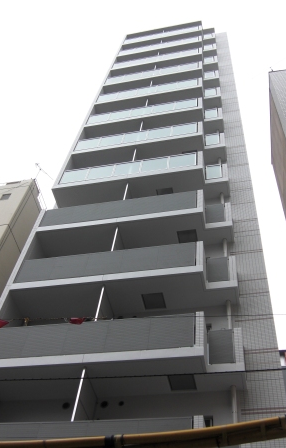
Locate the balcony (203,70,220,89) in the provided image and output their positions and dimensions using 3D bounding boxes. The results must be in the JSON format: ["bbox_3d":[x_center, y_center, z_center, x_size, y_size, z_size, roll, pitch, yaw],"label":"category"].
[{"bbox_3d":[3.965,-8.153,28.908,0.859,1.354,0.681,-7,-57,11],"label":"balcony"}]

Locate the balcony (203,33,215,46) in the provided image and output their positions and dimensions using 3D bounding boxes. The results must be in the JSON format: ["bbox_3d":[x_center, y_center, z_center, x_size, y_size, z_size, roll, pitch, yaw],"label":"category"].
[{"bbox_3d":[5.055,-13.748,37.994,0.893,1.408,0.718,-7,-57,11],"label":"balcony"}]

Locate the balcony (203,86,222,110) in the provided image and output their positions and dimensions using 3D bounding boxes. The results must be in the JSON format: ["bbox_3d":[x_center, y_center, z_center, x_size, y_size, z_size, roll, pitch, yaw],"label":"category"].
[{"bbox_3d":[3.690,-6.519,26.527,0.859,1.354,0.681,-7,-57,11],"label":"balcony"}]

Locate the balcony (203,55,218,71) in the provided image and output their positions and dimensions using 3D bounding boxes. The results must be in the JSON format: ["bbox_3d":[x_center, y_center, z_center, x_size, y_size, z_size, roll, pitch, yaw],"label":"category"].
[{"bbox_3d":[4.472,-10.309,32.957,0.893,1.408,0.718,-7,-57,11],"label":"balcony"}]

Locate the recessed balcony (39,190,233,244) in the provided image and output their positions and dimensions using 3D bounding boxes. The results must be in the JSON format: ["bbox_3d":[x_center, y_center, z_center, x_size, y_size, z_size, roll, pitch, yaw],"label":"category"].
[{"bbox_3d":[-0.273,0.064,18.254,6.902,1.450,1.390,-7,-57,11],"label":"recessed balcony"}]

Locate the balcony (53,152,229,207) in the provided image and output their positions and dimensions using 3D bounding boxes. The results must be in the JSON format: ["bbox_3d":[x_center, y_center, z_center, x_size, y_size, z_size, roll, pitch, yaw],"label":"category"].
[{"bbox_3d":[0.008,-1.560,19.757,6.587,1.354,1.317,-7,-57,11],"label":"balcony"}]

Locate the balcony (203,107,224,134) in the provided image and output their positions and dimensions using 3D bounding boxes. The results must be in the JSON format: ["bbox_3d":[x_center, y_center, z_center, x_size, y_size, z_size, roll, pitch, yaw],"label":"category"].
[{"bbox_3d":[3.415,-4.886,24.147,0.859,1.354,0.681,-7,-57,11],"label":"balcony"}]

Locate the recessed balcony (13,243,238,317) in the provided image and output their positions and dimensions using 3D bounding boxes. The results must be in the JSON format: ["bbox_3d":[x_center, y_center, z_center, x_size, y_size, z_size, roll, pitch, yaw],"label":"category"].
[{"bbox_3d":[-0.518,1.704,14.992,6.537,1.354,1.317,-7,-57,11],"label":"recessed balcony"}]

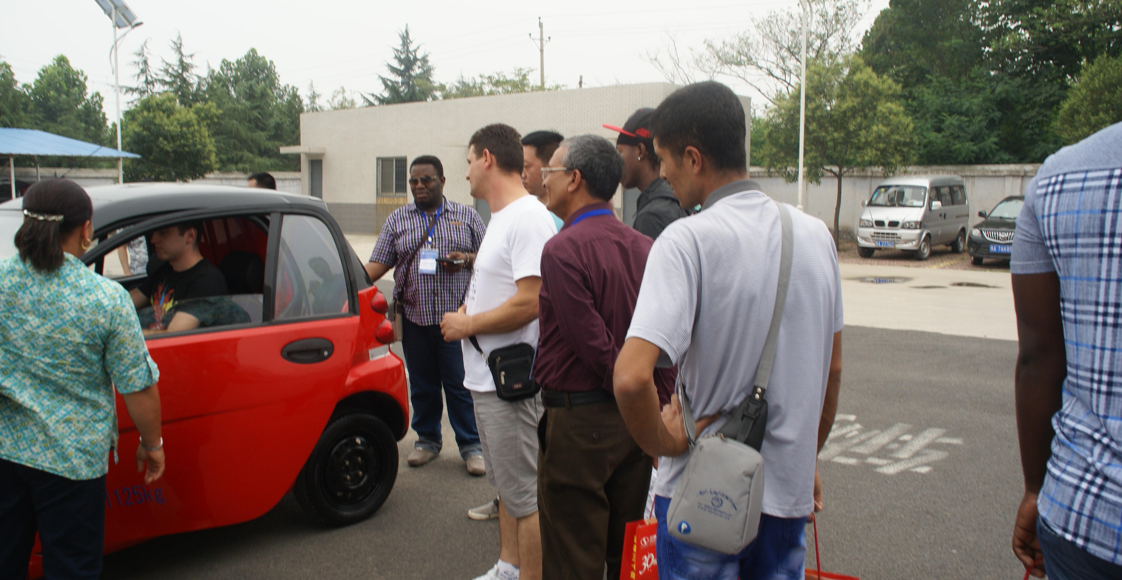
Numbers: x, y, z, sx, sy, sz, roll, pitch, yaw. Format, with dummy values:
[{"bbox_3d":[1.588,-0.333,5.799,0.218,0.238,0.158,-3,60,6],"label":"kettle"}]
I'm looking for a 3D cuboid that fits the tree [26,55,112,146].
[{"bbox_3d":[-24.632,-7.486,42.275,4.100,8.400,4.100,-4,7,-30],"label":"tree"}]

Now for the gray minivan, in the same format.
[{"bbox_3d":[8.802,-1.840,20.818,1.600,1.920,3.720,6,8,41],"label":"gray minivan"}]

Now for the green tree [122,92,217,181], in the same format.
[{"bbox_3d":[-13.011,-4.114,28.119,2.950,4.800,2.950,-3,7,-25],"label":"green tree"}]

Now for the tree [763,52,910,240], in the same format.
[{"bbox_3d":[7.451,-3.628,22.278,3.900,5.200,3.900,5,8,38],"label":"tree"}]

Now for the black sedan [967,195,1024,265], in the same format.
[{"bbox_3d":[10.463,-1.332,18.836,1.740,1.460,4.550,5,8,38],"label":"black sedan"}]

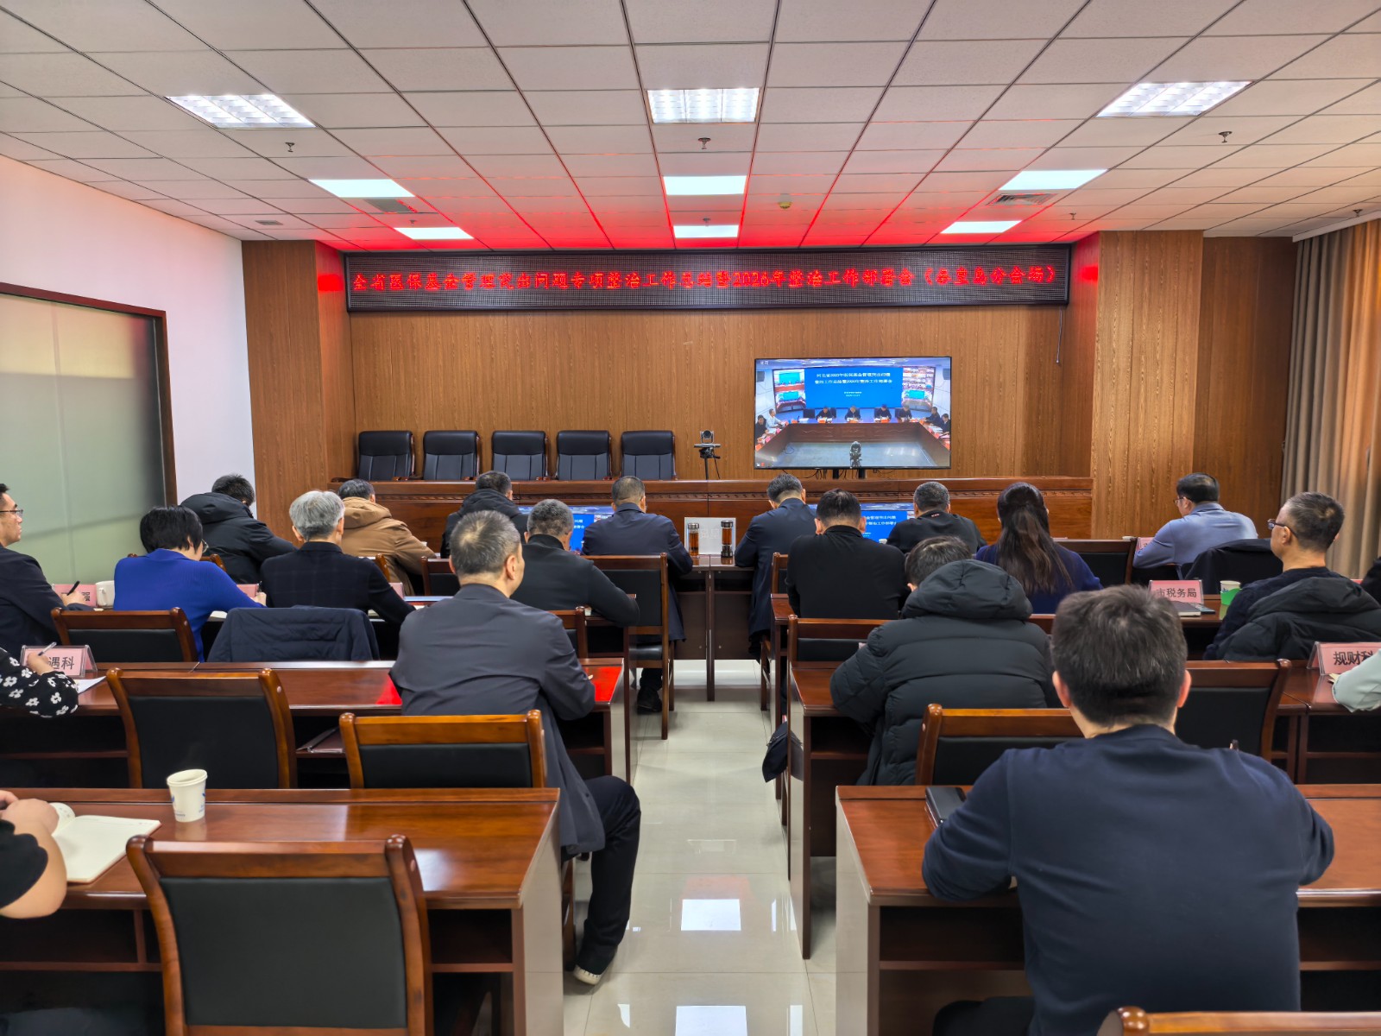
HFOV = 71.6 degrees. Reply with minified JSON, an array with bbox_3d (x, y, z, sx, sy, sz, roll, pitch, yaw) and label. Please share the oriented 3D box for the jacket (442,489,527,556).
[{"bbox_3d":[-1.000,0.189,4.973,0.580,0.660,0.500,0,6,1],"label":"jacket"}]

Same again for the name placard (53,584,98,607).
[{"bbox_3d":[-2.739,0.339,4.263,0.195,0.092,0.085,0,7,1],"label":"name placard"}]

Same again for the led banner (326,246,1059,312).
[{"bbox_3d":[0.145,-2.323,9.328,6.999,0.570,0.120,0,6,1],"label":"led banner"}]

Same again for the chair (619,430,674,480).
[{"bbox_3d":[-0.400,-0.274,8.967,0.620,1.100,0.660,0,7,1],"label":"chair"}]

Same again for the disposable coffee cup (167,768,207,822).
[{"bbox_3d":[-1.039,0.579,1.986,0.080,0.090,0.080,0,6,0],"label":"disposable coffee cup"}]

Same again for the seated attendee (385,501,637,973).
[{"bbox_3d":[-0.469,0.654,2.733,0.620,1.360,0.750,0,7,7],"label":"seated attendee"}]

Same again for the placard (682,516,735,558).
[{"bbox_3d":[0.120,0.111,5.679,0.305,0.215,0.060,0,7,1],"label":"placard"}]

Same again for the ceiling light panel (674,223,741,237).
[{"bbox_3d":[0.143,-2.529,8.470,0.590,0.040,0.590,0,6,1],"label":"ceiling light panel"}]

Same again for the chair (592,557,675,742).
[{"bbox_3d":[-0.337,0.599,4.788,0.470,0.920,0.570,0,7,1],"label":"chair"}]

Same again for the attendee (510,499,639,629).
[{"bbox_3d":[-0.511,0.557,3.817,0.630,1.280,0.840,0,6,1],"label":"attendee"}]

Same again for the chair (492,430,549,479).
[{"bbox_3d":[-1.643,-0.255,9.063,0.610,1.120,0.660,0,6,1],"label":"chair"}]

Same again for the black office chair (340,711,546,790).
[{"bbox_3d":[-0.553,0.866,2.478,0.460,0.910,0.540,0,6,1],"label":"black office chair"}]

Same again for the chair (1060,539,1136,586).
[{"bbox_3d":[2.130,0.547,5.376,0.470,0.930,0.550,0,7,1],"label":"chair"}]

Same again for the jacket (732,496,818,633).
[{"bbox_3d":[0.512,0.248,5.093,0.550,0.710,0.520,0,6,-1],"label":"jacket"}]

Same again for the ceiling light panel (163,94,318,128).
[{"bbox_3d":[-2.416,-2.209,5.185,0.600,0.050,0.580,0,6,1],"label":"ceiling light panel"}]

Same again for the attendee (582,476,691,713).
[{"bbox_3d":[-0.286,0.417,5.055,0.580,1.280,0.820,0,6,1],"label":"attendee"}]

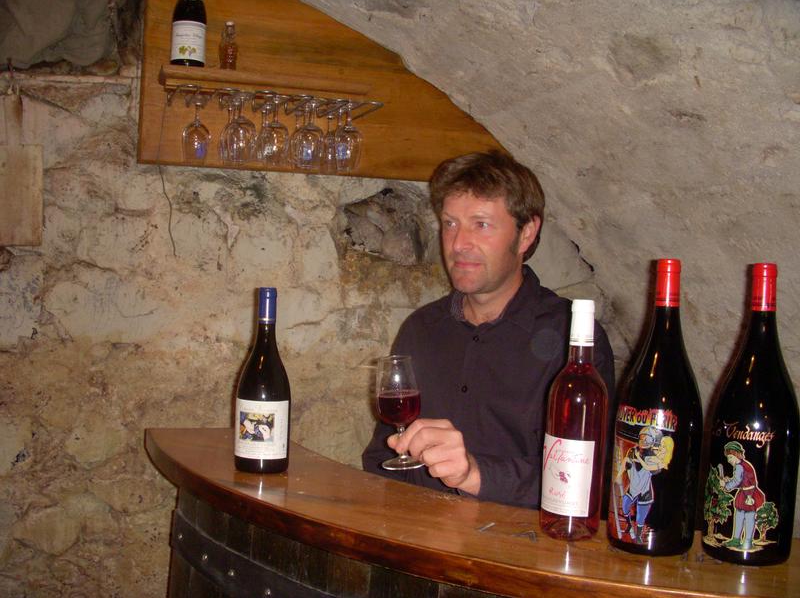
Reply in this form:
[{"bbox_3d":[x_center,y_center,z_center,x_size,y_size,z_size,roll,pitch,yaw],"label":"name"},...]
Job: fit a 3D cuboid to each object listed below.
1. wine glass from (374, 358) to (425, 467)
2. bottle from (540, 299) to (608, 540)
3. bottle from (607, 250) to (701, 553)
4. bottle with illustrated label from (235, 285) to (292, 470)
[{"bbox_3d":[-0.001,0.166,1.288,0.066,0.156,0.066,-5,5,-1],"label":"wine glass"},{"bbox_3d":[0.231,0.154,1.143,0.077,0.304,0.077,5,3,37],"label":"bottle"},{"bbox_3d":[0.330,0.131,1.114,0.111,0.362,0.111,5,4,44],"label":"bottle"},{"bbox_3d":[-0.217,0.128,1.417,0.088,0.291,0.088,3,3,0],"label":"bottle with illustrated label"}]

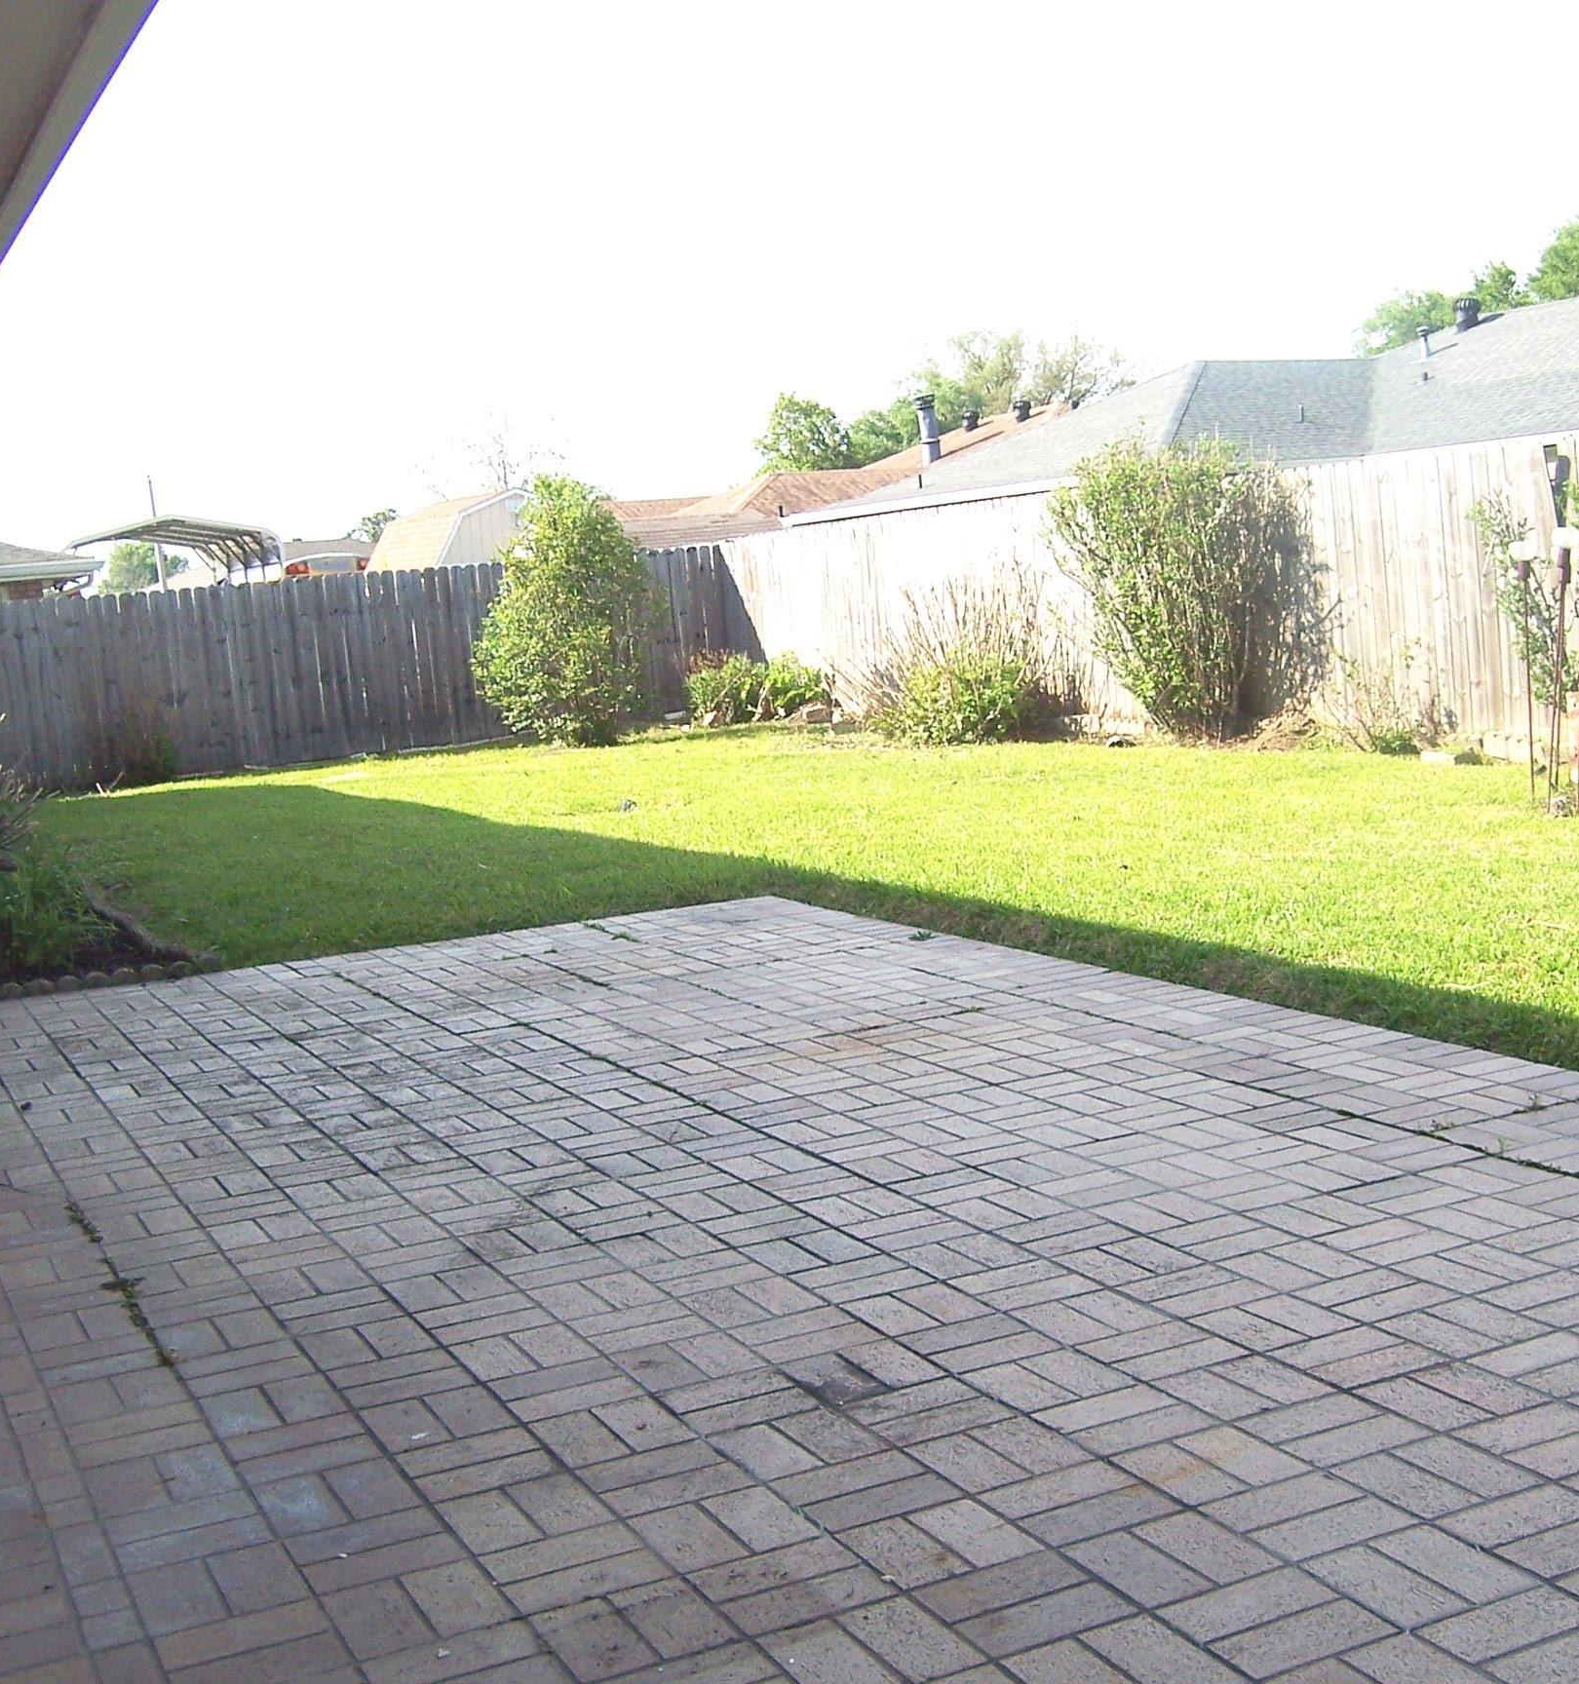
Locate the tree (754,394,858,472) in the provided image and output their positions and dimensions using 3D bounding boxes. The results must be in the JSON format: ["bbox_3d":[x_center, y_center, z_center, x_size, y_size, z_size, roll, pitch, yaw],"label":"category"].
[{"bbox_3d":[0.672,-7.398,50.319,3.400,6.195,3.600,-7,7,-25],"label":"tree"}]

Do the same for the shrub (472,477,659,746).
[{"bbox_3d":[-2.136,-2.237,20.600,1.650,2.500,1.700,-4,6,0],"label":"shrub"}]

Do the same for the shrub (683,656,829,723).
[{"bbox_3d":[-0.329,-1.477,20.600,0.900,0.680,1.350,-7,7,-25],"label":"shrub"}]

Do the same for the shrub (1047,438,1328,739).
[{"bbox_3d":[2.754,-1.765,14.900,1.500,2.050,1.800,-7,7,-25],"label":"shrub"}]

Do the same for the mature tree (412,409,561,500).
[{"bbox_3d":[-6.544,-6.624,48.319,3.400,6.198,3.600,-7,7,-25],"label":"mature tree"}]

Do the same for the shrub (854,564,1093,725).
[{"bbox_3d":[1.464,-1.577,17.100,1.200,1.300,1.800,-7,7,-25],"label":"shrub"}]

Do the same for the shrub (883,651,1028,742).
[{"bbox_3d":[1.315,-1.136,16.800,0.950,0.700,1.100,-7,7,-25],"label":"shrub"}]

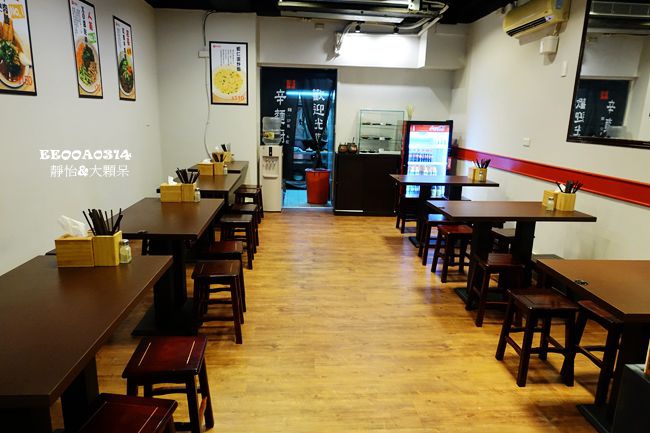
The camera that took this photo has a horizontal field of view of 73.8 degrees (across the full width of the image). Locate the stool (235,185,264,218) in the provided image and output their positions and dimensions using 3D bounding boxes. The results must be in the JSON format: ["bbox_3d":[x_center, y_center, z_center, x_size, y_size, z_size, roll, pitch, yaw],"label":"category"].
[{"bbox_3d":[-1.008,-0.145,5.834,0.315,0.450,0.310,1,13,-4],"label":"stool"}]

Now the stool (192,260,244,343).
[{"bbox_3d":[-0.686,0.550,2.845,0.320,0.450,0.320,1,13,-5],"label":"stool"}]

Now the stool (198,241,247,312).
[{"bbox_3d":[-0.735,0.443,3.245,0.300,0.452,0.300,0,13,-4],"label":"stool"}]

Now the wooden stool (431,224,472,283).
[{"bbox_3d":[1.197,0.341,3.978,0.315,0.450,0.310,1,13,-4],"label":"wooden stool"}]

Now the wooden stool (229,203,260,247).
[{"bbox_3d":[-0.869,0.130,4.643,0.320,0.450,0.320,1,13,-5],"label":"wooden stool"}]

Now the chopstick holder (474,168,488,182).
[{"bbox_3d":[1.744,-0.459,4.861,0.105,0.135,0.095,1,13,-5],"label":"chopstick holder"}]

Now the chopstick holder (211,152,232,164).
[{"bbox_3d":[-1.396,-0.802,5.954,0.250,0.132,0.120,0,13,-4],"label":"chopstick holder"}]

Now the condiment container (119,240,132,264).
[{"bbox_3d":[-0.895,0.152,1.949,0.047,0.113,0.047,1,13,-5],"label":"condiment container"}]

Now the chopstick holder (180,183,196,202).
[{"bbox_3d":[-1.058,-0.194,3.381,0.095,0.135,0.105,1,13,-4],"label":"chopstick holder"}]

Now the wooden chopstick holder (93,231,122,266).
[{"bbox_3d":[-0.960,0.143,1.932,0.094,0.136,0.092,0,13,-4],"label":"wooden chopstick holder"}]

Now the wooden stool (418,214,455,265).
[{"bbox_3d":[1.148,0.236,4.424,0.315,0.450,0.310,1,13,-4],"label":"wooden stool"}]

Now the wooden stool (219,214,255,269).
[{"bbox_3d":[-0.823,0.238,4.117,0.300,0.452,0.300,0,13,-4],"label":"wooden stool"}]

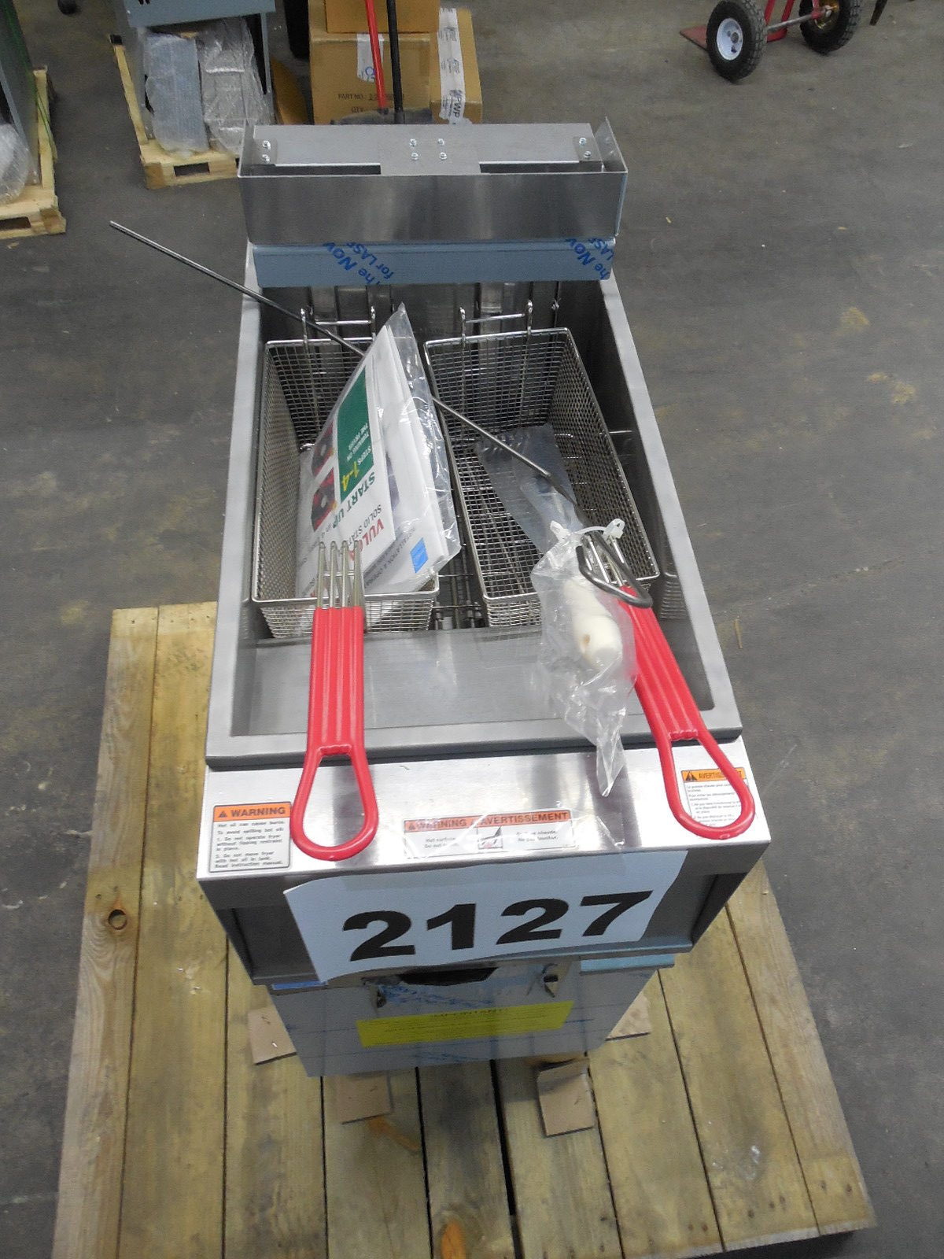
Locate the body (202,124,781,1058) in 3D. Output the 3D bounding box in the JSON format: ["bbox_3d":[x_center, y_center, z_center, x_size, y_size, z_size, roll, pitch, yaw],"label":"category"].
[{"bbox_3d":[-0.034,0.044,1.149,0.396,0.945,0.805,-3,56,-5],"label":"body"}]

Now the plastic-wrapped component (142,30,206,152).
[{"bbox_3d":[-0.888,-1.611,2.734,0.150,0.280,0.110,-14,57,-12],"label":"plastic-wrapped component"}]

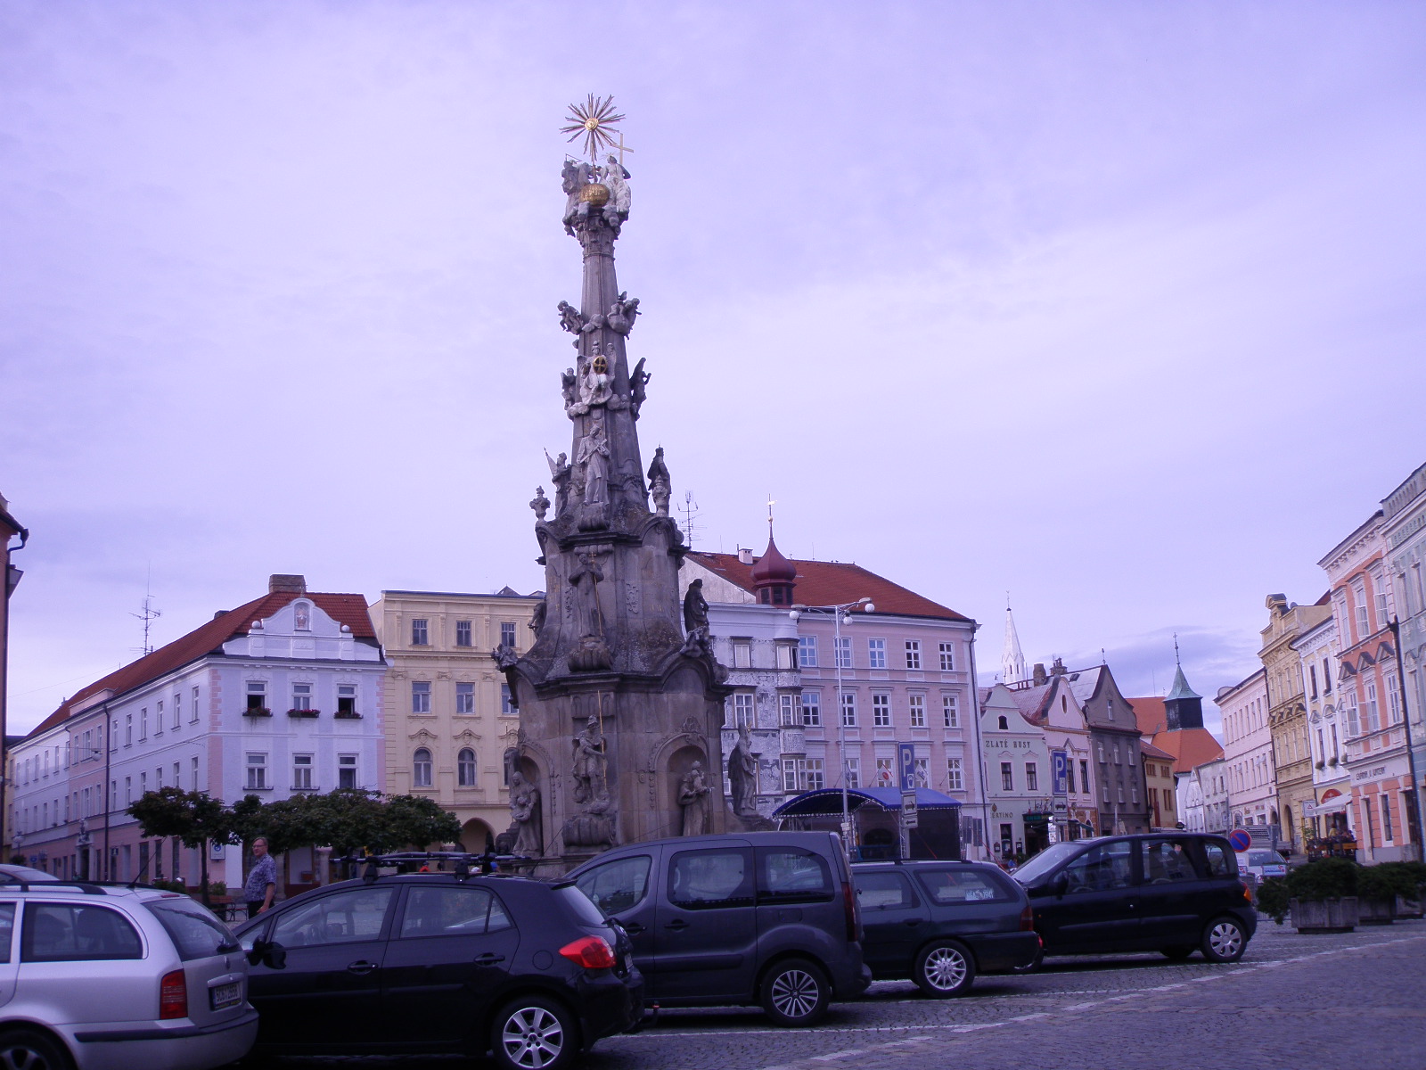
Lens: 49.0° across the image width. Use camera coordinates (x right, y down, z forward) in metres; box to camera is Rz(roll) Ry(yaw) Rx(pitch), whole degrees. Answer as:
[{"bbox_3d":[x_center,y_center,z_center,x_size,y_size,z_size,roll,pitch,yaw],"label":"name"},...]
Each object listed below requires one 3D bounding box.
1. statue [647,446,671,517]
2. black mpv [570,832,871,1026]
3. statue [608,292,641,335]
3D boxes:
[{"bbox_3d":[-1.298,-1.288,37.993,0.580,1.750,0.700,-1,-12,-8],"label":"statue"},{"bbox_3d":[-0.690,3.971,15.779,4.380,1.810,1.830,-3,-12,2],"label":"black mpv"},{"bbox_3d":[-2.124,-5.304,37.533,0.750,1.070,0.820,-13,-16,39],"label":"statue"}]

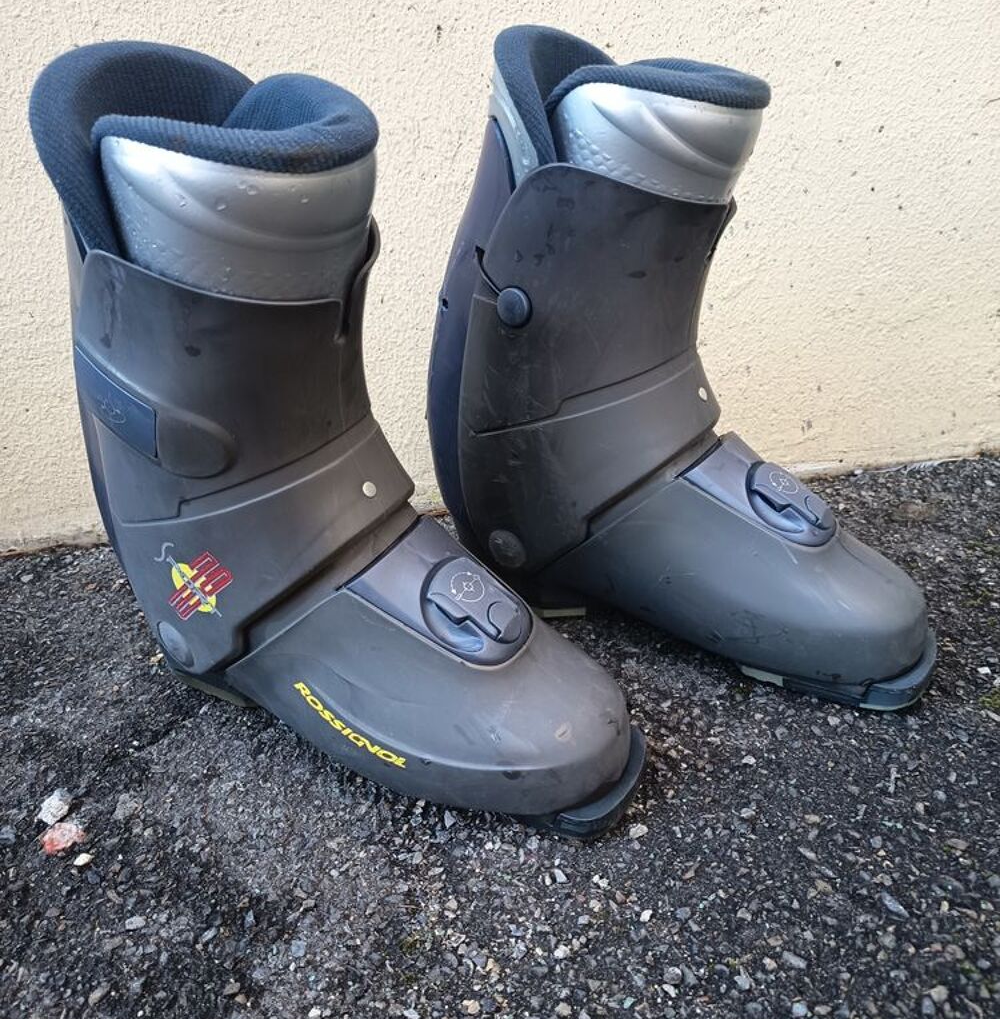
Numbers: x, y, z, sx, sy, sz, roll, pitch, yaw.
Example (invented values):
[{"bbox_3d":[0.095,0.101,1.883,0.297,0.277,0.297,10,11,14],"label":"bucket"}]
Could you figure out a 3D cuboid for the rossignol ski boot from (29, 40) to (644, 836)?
[{"bbox_3d":[-0.077,-0.036,0.433,0.317,0.340,0.120,14,34,25],"label":"rossignol ski boot"}]

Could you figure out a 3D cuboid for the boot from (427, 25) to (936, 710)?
[{"bbox_3d":[0.094,-0.087,0.512,0.317,0.340,0.120,17,35,32],"label":"boot"}]

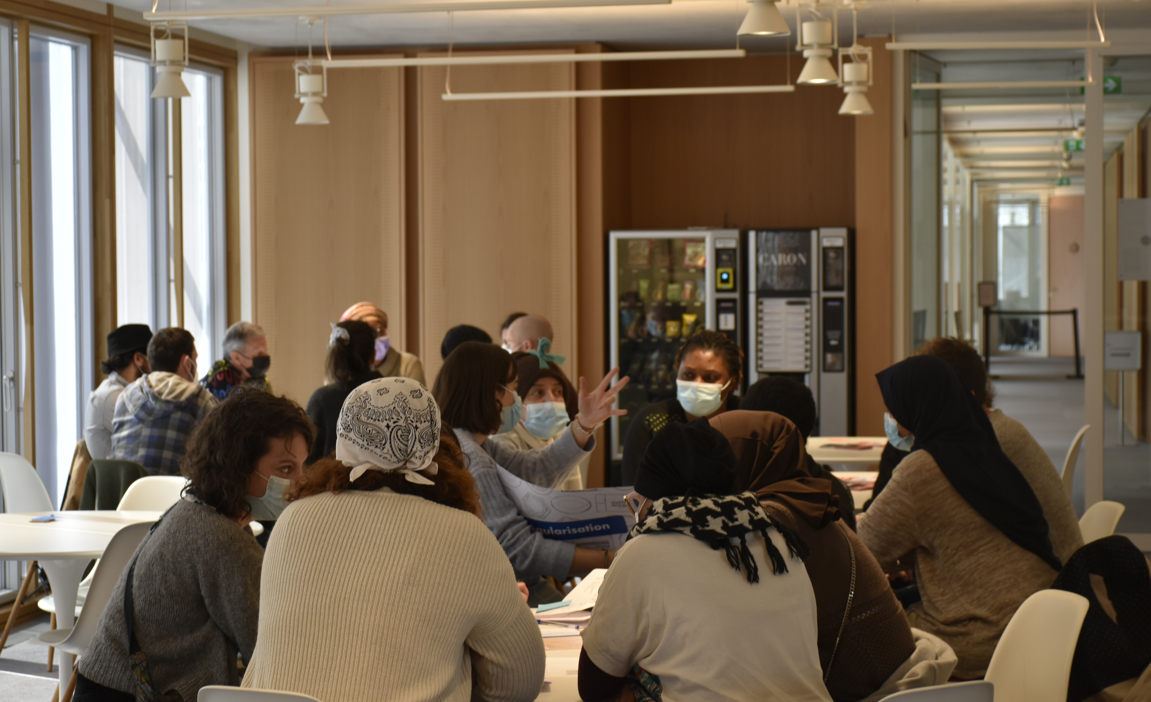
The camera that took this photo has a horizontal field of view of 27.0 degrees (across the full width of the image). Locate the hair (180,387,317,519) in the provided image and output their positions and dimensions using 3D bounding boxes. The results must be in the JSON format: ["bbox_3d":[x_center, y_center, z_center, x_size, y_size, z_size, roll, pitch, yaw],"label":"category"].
[{"bbox_3d":[-0.636,0.197,4.650,0.255,0.250,0.215,9,5,20],"label":"hair"}]

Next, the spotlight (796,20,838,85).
[{"bbox_3d":[0.977,-1.204,9.700,0.167,0.245,0.167,0,2,11],"label":"spotlight"}]

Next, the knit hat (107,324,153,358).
[{"bbox_3d":[-1.829,-0.041,9.850,0.200,0.138,0.180,-2,3,-33],"label":"knit hat"}]

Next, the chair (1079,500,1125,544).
[{"bbox_3d":[1.251,0.844,6.727,0.540,0.830,0.465,-1,2,-16],"label":"chair"}]

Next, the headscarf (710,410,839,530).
[{"bbox_3d":[0.403,0.250,4.900,0.270,0.260,0.280,-2,2,-41],"label":"headscarf"}]

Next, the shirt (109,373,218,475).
[{"bbox_3d":[-1.551,0.421,9.200,0.500,0.640,0.380,1,2,30],"label":"shirt"}]

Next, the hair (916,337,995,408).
[{"bbox_3d":[1.048,0.065,6.680,0.220,0.220,0.190,-1,2,-16],"label":"hair"}]

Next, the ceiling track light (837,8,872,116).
[{"bbox_3d":[1.335,-1.383,11.466,0.175,0.521,0.172,0,2,11],"label":"ceiling track light"}]

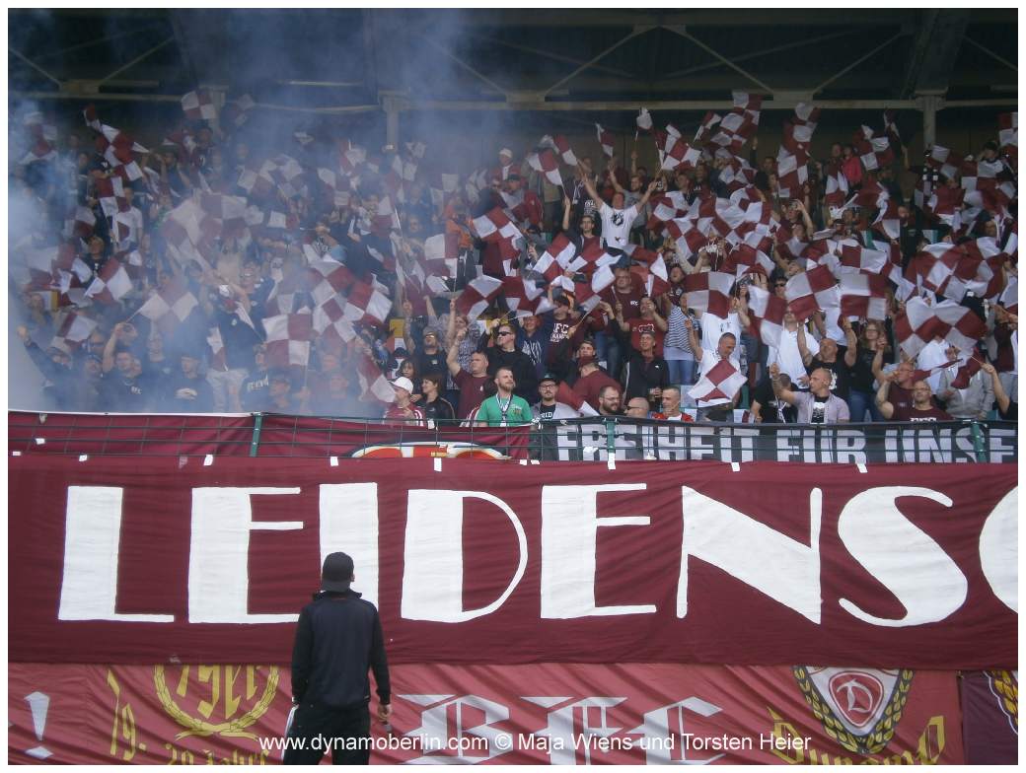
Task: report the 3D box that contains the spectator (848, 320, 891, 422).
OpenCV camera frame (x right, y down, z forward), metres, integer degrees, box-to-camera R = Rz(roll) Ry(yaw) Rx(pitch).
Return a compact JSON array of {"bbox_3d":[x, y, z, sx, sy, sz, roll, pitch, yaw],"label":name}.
[{"bbox_3d":[3.666,0.170,18.197,0.500,1.720,0.420,-1,-7,15],"label":"spectator"}]

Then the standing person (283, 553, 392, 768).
[{"bbox_3d":[-0.980,1.824,9.810,0.590,1.810,0.360,0,-6,3],"label":"standing person"}]

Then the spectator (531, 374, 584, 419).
[{"bbox_3d":[0.418,0.770,16.603,0.520,1.800,0.360,0,-6,0],"label":"spectator"}]

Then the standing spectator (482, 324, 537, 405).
[{"bbox_3d":[-0.043,0.252,18.209,0.580,1.820,0.400,-1,-6,12],"label":"standing spectator"}]

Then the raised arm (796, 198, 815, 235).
[{"bbox_3d":[3.645,-2.108,22.200,0.250,0.470,0.220,0,-6,0],"label":"raised arm"}]

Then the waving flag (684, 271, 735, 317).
[{"bbox_3d":[1.967,-0.922,17.900,0.520,0.480,0.140,0,-5,0],"label":"waving flag"}]

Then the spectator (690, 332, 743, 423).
[{"bbox_3d":[2.027,0.339,17.594,0.560,1.760,0.420,0,-7,6],"label":"spectator"}]

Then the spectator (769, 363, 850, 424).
[{"bbox_3d":[2.824,0.687,16.792,0.740,1.790,0.480,-3,-8,24],"label":"spectator"}]

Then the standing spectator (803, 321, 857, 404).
[{"bbox_3d":[3.158,0.320,17.796,0.570,1.930,0.420,-1,-6,5],"label":"standing spectator"}]

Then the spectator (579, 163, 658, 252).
[{"bbox_3d":[1.362,-1.829,22.884,0.960,2.150,0.420,0,-6,0],"label":"spectator"}]

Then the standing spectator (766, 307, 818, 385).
[{"bbox_3d":[2.920,0.030,18.603,0.560,1.800,0.400,-1,-6,5],"label":"standing spectator"}]

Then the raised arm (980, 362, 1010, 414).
[{"bbox_3d":[4.654,0.016,17.172,0.290,0.520,0.220,-1,-6,5],"label":"raised arm"}]

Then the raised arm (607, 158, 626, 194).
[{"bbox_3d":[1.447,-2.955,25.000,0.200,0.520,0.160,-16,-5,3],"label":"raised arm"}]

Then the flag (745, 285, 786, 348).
[{"bbox_3d":[2.646,-0.740,18.700,0.440,0.650,0.200,0,-6,0],"label":"flag"}]

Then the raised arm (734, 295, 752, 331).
[{"bbox_3d":[2.327,-0.743,18.000,0.190,0.410,0.190,0,-5,0],"label":"raised arm"}]

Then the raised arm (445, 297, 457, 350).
[{"bbox_3d":[-0.638,-0.661,18.500,0.130,0.550,0.140,2,-5,3],"label":"raised arm"}]

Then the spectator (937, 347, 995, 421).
[{"bbox_3d":[4.341,0.503,17.022,0.560,1.780,0.360,-1,-5,8],"label":"spectator"}]

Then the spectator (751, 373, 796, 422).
[{"bbox_3d":[2.536,0.732,17.213,0.550,1.750,0.400,-1,-6,18],"label":"spectator"}]

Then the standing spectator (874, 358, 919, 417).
[{"bbox_3d":[3.744,0.623,17.404,0.520,1.770,0.450,-1,-6,8],"label":"standing spectator"}]

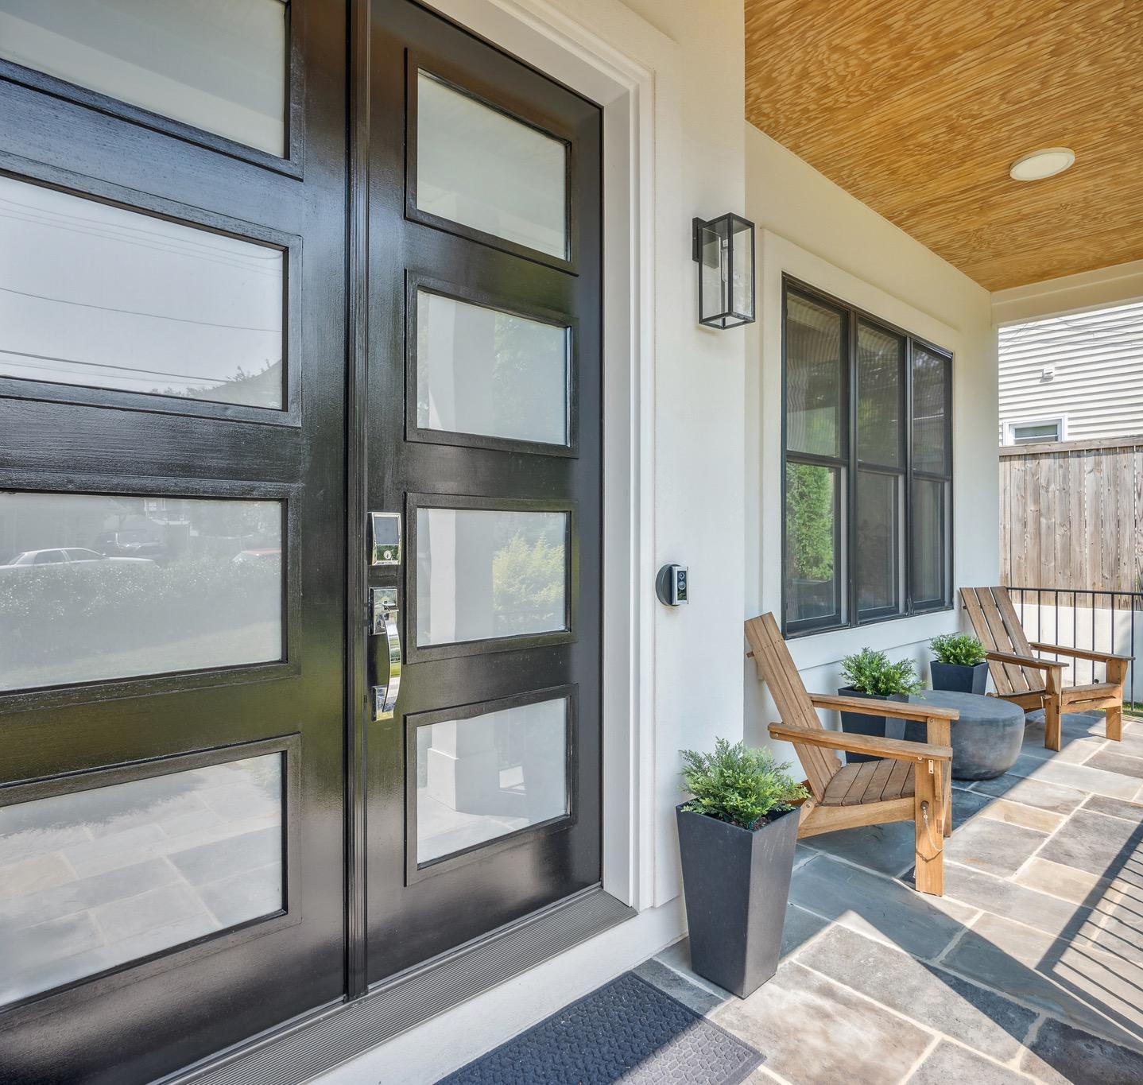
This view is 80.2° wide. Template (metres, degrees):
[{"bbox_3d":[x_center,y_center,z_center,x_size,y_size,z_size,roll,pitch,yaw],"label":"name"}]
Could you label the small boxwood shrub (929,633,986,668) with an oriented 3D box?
[{"bbox_3d":[2.440,0.677,4.281,0.300,0.205,0.295,0,0,-40],"label":"small boxwood shrub"}]

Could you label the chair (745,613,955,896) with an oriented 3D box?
[{"bbox_3d":[1.107,0.783,2.821,0.860,0.914,0.725,0,0,32],"label":"chair"}]

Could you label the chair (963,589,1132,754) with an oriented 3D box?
[{"bbox_3d":[3.028,0.782,4.501,0.725,0.914,0.860,0,0,-20],"label":"chair"}]

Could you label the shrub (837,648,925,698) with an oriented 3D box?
[{"bbox_3d":[1.558,0.655,3.406,0.353,0.242,0.353,0,0,-41],"label":"shrub"}]

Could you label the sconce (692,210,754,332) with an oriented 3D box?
[{"bbox_3d":[0.474,-0.842,2.141,0.121,0.303,0.164,0,0,-40],"label":"sconce"}]

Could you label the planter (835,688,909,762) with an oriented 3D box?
[{"bbox_3d":[1.540,0.986,3.436,0.246,0.468,0.246,0,0,-41],"label":"planter"}]

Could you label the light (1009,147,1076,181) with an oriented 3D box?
[{"bbox_3d":[2.318,-1.849,3.337,0.255,0.030,0.255,0,0,-41],"label":"light"}]

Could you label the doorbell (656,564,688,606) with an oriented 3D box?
[{"bbox_3d":[0.318,0.129,2.040,0.128,0.128,0.050,0,0,-41],"label":"doorbell"}]

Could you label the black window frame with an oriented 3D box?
[{"bbox_3d":[1.780,-0.414,3.913,2.082,1.721,0.081,0,0,-41],"label":"black window frame"}]

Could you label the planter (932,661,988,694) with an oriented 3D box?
[{"bbox_3d":[2.424,0.984,4.247,0.248,0.469,0.248,0,0,-41],"label":"planter"}]

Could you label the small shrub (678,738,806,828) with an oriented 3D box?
[{"bbox_3d":[0.492,0.670,1.951,0.335,0.215,0.325,0,0,0],"label":"small shrub"}]

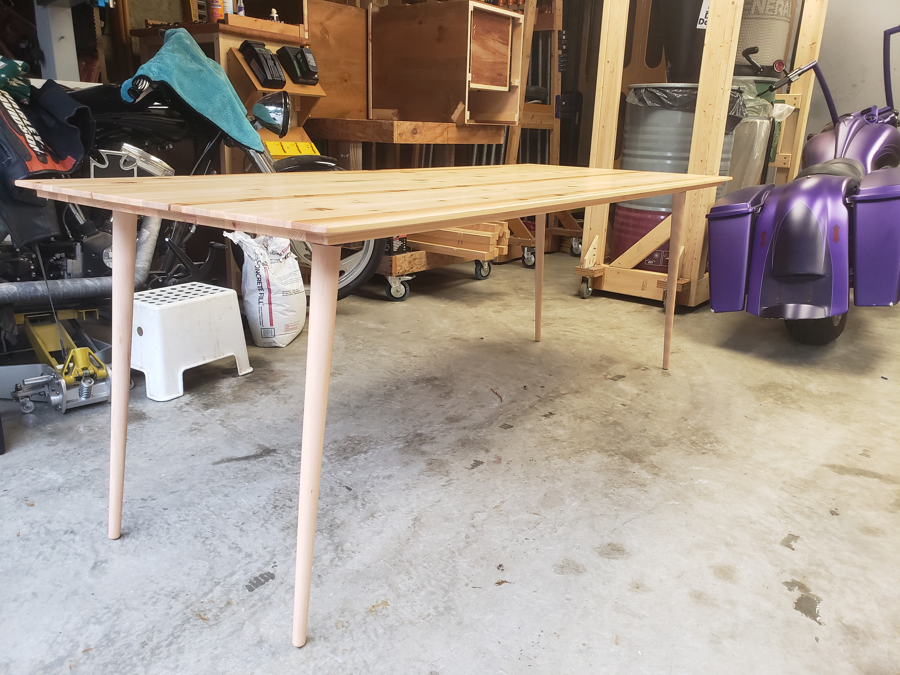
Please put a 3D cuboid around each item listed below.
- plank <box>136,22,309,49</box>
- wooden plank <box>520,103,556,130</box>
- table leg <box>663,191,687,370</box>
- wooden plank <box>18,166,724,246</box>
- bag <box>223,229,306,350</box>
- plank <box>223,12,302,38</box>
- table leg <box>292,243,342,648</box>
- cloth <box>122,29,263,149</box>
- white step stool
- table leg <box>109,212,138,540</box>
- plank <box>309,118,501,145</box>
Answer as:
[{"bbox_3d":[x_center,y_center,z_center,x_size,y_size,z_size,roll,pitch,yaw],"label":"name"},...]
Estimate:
[{"bbox_3d":[-1.219,-1.594,3.623,0.715,0.039,0.566,13,20,33],"label":"plank"},{"bbox_3d":[0.584,-1.496,4.584,0.039,0.142,0.460,13,20,33],"label":"wooden plank"},{"bbox_3d":[0.830,-0.205,2.515,0.049,0.712,0.049,13,27,33],"label":"table leg"},{"bbox_3d":[0.088,-0.417,1.850,0.832,0.029,1.998,13,20,33],"label":"wooden plank"},{"bbox_3d":[-0.751,-0.208,2.786,0.284,0.451,0.206,-3,17,-15],"label":"bag"},{"bbox_3d":[-0.933,-1.562,3.395,0.020,0.050,0.449,13,20,33],"label":"plank"},{"bbox_3d":[-0.222,0.180,1.090,0.049,0.707,0.049,13,13,33],"label":"table leg"},{"bbox_3d":[-0.955,-0.916,2.518,0.451,0.421,0.412,-1,17,-11],"label":"cloth"},{"bbox_3d":[-0.933,-0.005,2.345,0.248,0.302,0.408,12,20,31],"label":"white step stool"},{"bbox_3d":[-0.676,0.081,1.395,0.049,0.718,0.049,13,13,33],"label":"table leg"},{"bbox_3d":[-0.235,-1.154,3.826,0.647,0.107,1.020,13,20,33],"label":"plank"}]

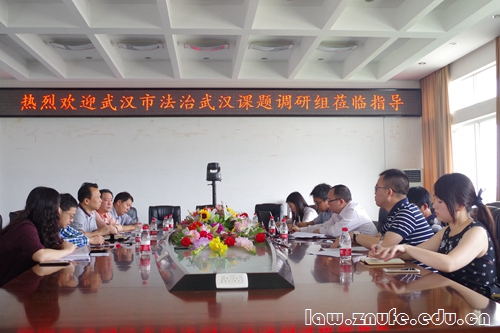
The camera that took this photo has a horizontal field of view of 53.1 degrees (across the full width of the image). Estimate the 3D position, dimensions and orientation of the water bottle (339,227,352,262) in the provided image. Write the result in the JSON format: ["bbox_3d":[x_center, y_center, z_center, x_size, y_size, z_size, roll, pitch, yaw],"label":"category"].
[{"bbox_3d":[0.540,0.439,2.820,0.062,0.185,0.062,0,-4,0],"label":"water bottle"}]

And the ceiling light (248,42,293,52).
[{"bbox_3d":[0.353,-2.020,8.400,0.750,0.120,0.270,0,-4,-5],"label":"ceiling light"}]

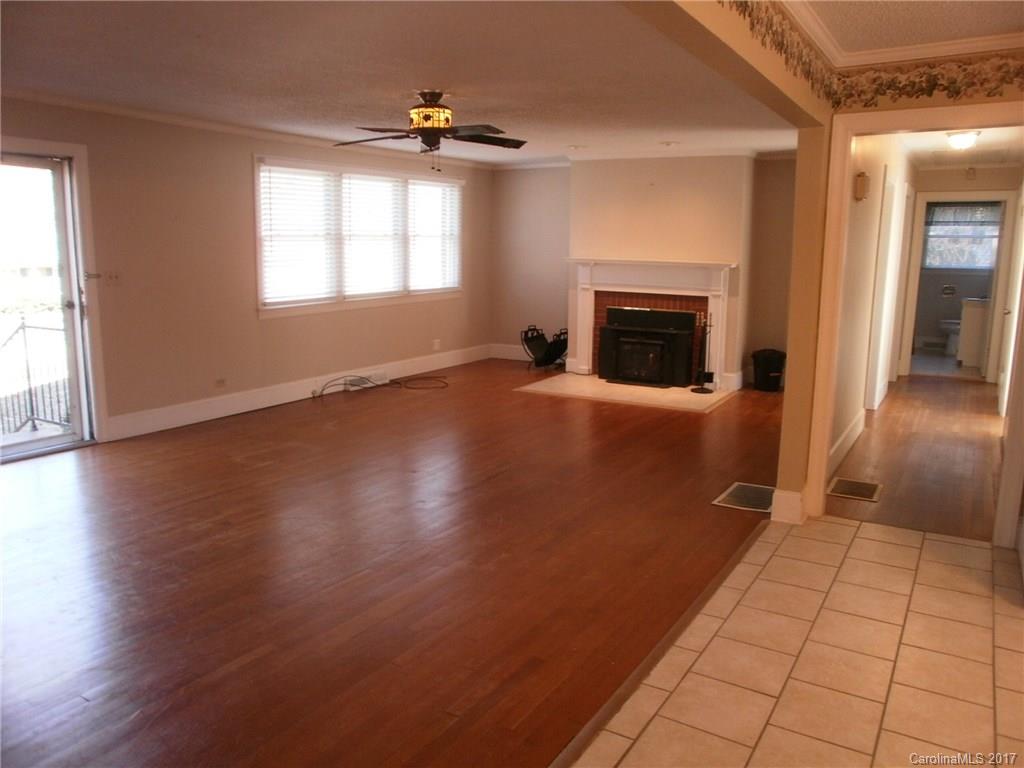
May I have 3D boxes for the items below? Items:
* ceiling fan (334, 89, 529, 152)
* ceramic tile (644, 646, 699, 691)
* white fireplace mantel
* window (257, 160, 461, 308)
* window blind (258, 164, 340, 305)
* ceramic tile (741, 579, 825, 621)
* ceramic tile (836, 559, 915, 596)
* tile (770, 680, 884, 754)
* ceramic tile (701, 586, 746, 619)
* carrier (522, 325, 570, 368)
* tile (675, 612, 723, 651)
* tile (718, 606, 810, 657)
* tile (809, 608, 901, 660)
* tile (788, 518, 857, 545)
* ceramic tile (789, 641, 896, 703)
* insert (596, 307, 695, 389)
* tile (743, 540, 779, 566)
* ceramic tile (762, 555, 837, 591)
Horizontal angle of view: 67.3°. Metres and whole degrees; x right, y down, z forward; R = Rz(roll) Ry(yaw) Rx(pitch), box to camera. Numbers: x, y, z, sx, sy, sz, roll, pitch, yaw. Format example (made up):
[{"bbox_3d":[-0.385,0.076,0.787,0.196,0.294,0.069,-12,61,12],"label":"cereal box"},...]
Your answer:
[{"bbox_3d":[-0.531,-1.728,5.070,1.260,0.400,1.200,-1,10,-6],"label":"ceiling fan"},{"bbox_3d":[0.565,1.003,2.711,0.098,0.010,0.300,6,12,31],"label":"ceramic tile"},{"bbox_3d":[1.481,-0.675,8.403,1.874,1.315,0.400,6,12,31],"label":"white fireplace mantel"},{"bbox_3d":[-1.437,-1.562,8.182,0.100,1.321,3.070,6,12,31],"label":"window"},{"bbox_3d":[-2.058,-1.444,7.542,0.060,1.268,1.000,6,12,31],"label":"window blind"},{"bbox_3d":[1.161,0.921,3.284,0.301,0.010,0.301,6,12,31],"label":"ceramic tile"},{"bbox_3d":[1.645,0.869,3.472,0.300,0.010,0.300,6,12,31],"label":"ceramic tile"},{"bbox_3d":[1.026,1.075,2.496,0.305,0.010,0.305,6,12,31],"label":"tile"},{"bbox_3d":[0.905,0.935,3.284,0.100,0.010,0.305,6,12,31],"label":"ceramic tile"},{"bbox_3d":[0.443,-0.450,9.472,0.550,0.500,0.420,6,12,31],"label":"carrier"},{"bbox_3d":[0.741,0.981,3.026,0.100,0.010,0.305,6,12,31],"label":"tile"},{"bbox_3d":[0.985,0.955,2.984,0.300,0.010,0.300,6,12,31],"label":"tile"},{"bbox_3d":[1.324,0.961,2.954,0.300,0.010,0.300,6,12,31],"label":"tile"},{"bbox_3d":[1.644,0.782,4.056,0.301,0.010,0.301,6,12,31],"label":"tile"},{"bbox_3d":[1.165,1.006,2.698,0.300,0.010,0.300,6,12,31],"label":"ceramic tile"},{"bbox_3d":[1.469,-0.413,8.572,1.048,0.800,0.406,6,12,31],"label":"insert"},{"bbox_3d":[1.222,0.834,3.767,0.097,0.010,0.301,6,12,31],"label":"tile"},{"bbox_3d":[1.322,0.875,3.542,0.301,0.010,0.301,6,12,31],"label":"ceramic tile"}]

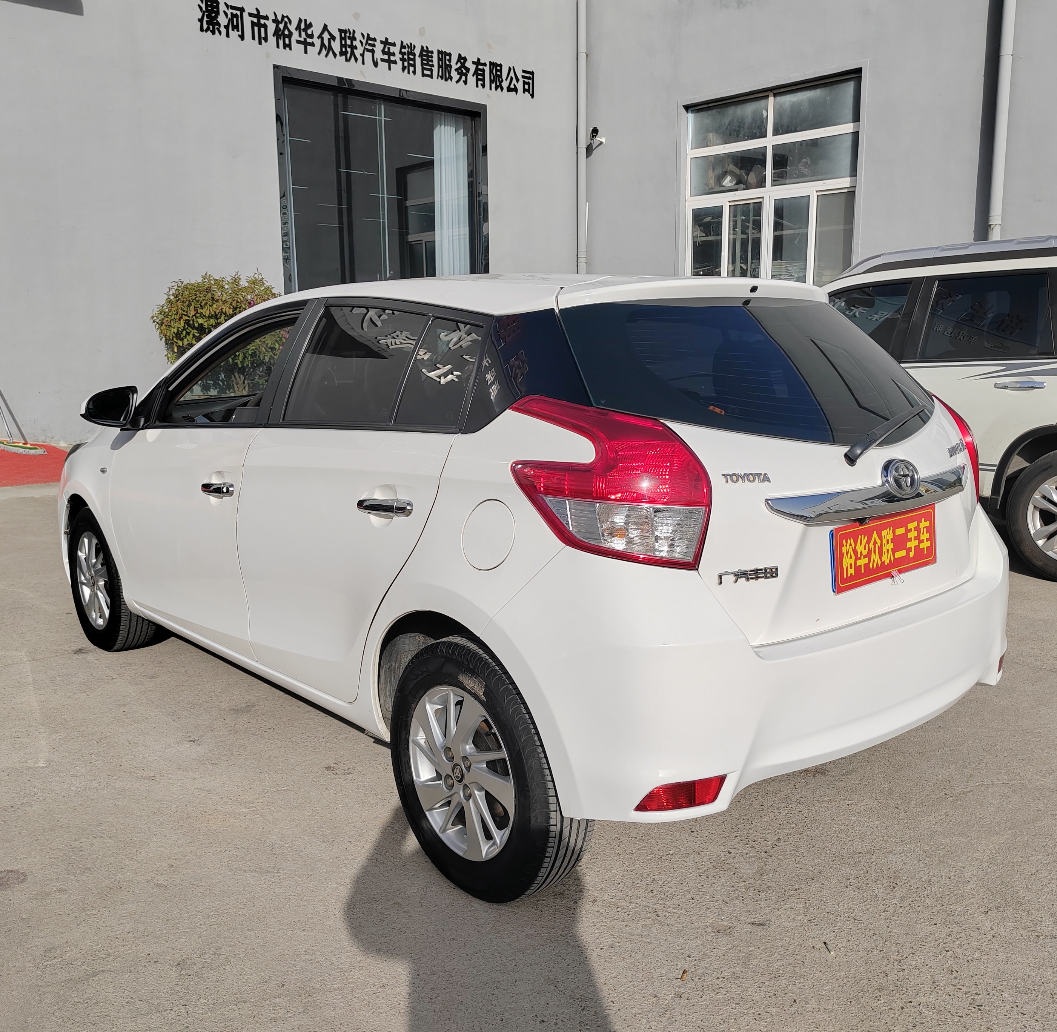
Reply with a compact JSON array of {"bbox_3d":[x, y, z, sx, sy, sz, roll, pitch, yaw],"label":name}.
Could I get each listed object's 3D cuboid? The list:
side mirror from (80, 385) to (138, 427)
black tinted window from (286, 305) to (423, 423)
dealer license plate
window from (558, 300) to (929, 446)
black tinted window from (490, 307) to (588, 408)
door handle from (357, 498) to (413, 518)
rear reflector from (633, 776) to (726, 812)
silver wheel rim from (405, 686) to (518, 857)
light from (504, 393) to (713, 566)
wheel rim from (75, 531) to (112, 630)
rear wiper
[{"bbox_3d":[-1.439,-0.377,3.667,0.190,0.142,0.130,-10,14,-39],"label":"side mirror"},{"bbox_3d":[-0.482,-0.405,2.937,0.050,0.355,0.590,15,-3,-41],"label":"black tinted window"},{"bbox_3d":[0.839,0.072,2.499,0.430,0.146,0.020,-9,9,-39],"label":"dealer license plate"},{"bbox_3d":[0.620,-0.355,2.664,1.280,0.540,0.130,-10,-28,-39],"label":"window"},{"bbox_3d":[0.029,-0.361,2.411,0.400,0.245,0.060,7,-13,36],"label":"black tinted window"},{"bbox_3d":[-0.338,-0.023,2.554,0.048,0.046,0.230,-10,9,-39],"label":"door handle"},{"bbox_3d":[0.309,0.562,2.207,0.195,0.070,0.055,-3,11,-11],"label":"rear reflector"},{"bbox_3d":[-0.109,0.595,2.559,0.145,0.415,0.415,-9,13,-39],"label":"silver wheel rim"},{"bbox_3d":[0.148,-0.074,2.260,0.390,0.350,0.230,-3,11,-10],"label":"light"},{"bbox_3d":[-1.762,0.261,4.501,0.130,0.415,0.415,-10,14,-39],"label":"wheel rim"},{"bbox_3d":[0.890,-0.206,2.640,0.475,0.060,0.060,-28,-11,-44],"label":"rear wiper"}]

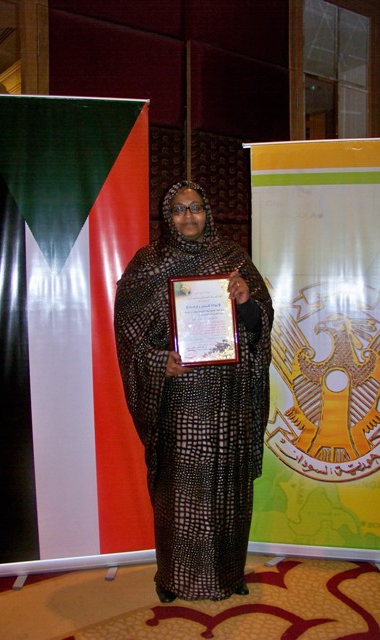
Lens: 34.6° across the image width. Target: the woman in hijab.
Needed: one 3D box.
[{"bbox_3d":[0.016,0.280,2.460,0.610,1.690,0.430,-1,5,-5],"label":"woman in hijab"}]

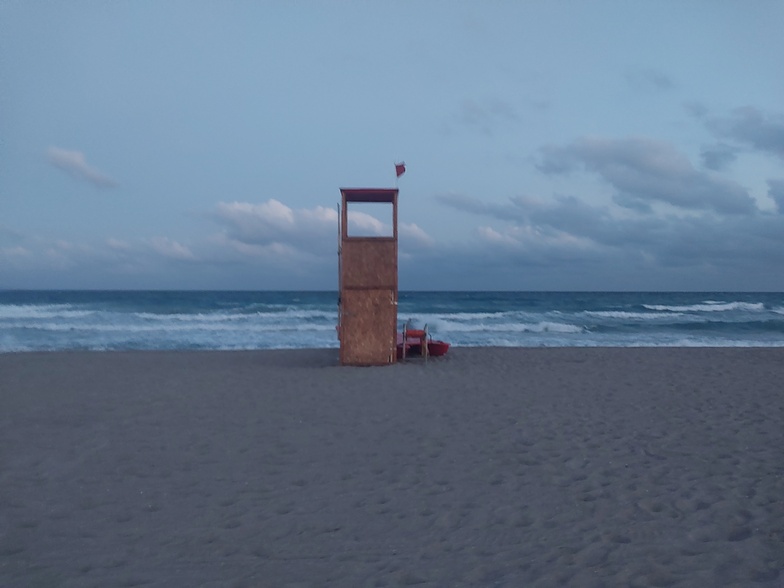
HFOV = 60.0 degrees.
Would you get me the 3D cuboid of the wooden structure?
[{"bbox_3d":[-0.520,-0.365,15.900,1.330,4.000,1.380,0,0,0],"label":"wooden structure"}]

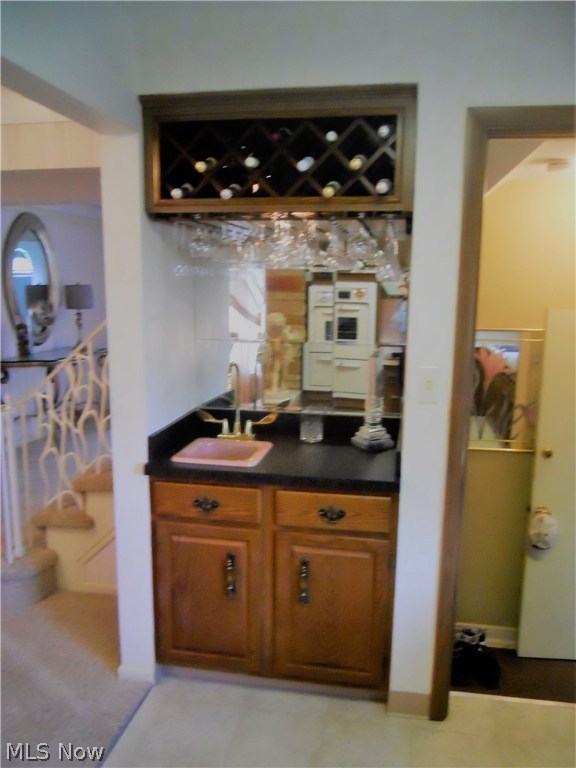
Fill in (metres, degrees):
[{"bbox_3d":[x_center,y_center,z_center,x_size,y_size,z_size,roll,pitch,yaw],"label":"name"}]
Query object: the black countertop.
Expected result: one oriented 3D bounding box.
[{"bbox_3d":[-0.014,0.241,2.494,0.912,0.137,0.591,2,10,9],"label":"black countertop"}]

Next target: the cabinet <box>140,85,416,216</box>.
[{"bbox_3d":[-0.025,-0.781,2.180,0.912,0.390,0.319,2,10,9],"label":"cabinet"}]

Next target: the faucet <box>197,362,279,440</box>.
[{"bbox_3d":[-0.222,0.075,2.620,0.356,0.337,0.155,2,10,9],"label":"faucet"}]

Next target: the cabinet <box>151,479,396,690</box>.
[{"bbox_3d":[-0.018,0.689,2.579,0.908,0.774,0.568,2,10,9],"label":"cabinet"}]

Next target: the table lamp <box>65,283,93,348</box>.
[{"bbox_3d":[-2.296,-0.736,6.776,0.306,0.722,0.306,2,10,9],"label":"table lamp"}]

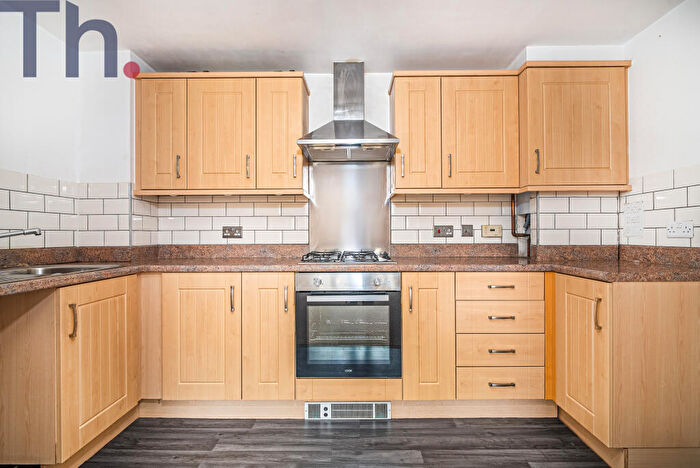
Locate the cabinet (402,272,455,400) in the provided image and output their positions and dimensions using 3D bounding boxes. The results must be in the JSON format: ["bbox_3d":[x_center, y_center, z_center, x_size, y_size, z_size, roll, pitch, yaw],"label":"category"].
[{"bbox_3d":[0.441,0.573,2.020,0.297,0.720,0.560,0,0,0],"label":"cabinet"}]

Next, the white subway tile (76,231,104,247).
[{"bbox_3d":[-1.685,0.031,2.030,0.172,0.100,0.010,0,0,0],"label":"white subway tile"}]

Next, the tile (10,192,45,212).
[{"bbox_3d":[-1.772,-0.178,1.710,0.010,0.100,0.195,0,0,0],"label":"tile"}]

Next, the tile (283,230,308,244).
[{"bbox_3d":[-0.400,0.026,2.305,0.195,0.100,0.010,0,0,0],"label":"tile"}]

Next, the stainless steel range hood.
[{"bbox_3d":[-0.011,-0.853,2.060,0.600,0.645,0.490,0,0,0],"label":"stainless steel range hood"}]

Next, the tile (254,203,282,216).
[{"bbox_3d":[-0.602,-0.178,2.285,0.200,0.100,0.010,0,0,0],"label":"tile"}]

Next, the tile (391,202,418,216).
[{"bbox_3d":[0.397,-0.184,2.288,0.200,0.100,0.009,0,0,1],"label":"tile"}]

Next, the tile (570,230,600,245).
[{"bbox_3d":[1.504,0.022,1.985,0.200,0.100,0.010,0,0,0],"label":"tile"}]

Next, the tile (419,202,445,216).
[{"bbox_3d":[0.610,-0.182,2.295,0.200,0.100,0.010,0,0,0],"label":"tile"}]

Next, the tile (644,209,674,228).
[{"bbox_3d":[1.735,-0.085,1.743,0.010,0.100,0.190,0,0,0],"label":"tile"}]

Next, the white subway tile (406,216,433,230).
[{"bbox_3d":[0.515,-0.083,2.304,0.200,0.100,0.010,0,0,0],"label":"white subway tile"}]

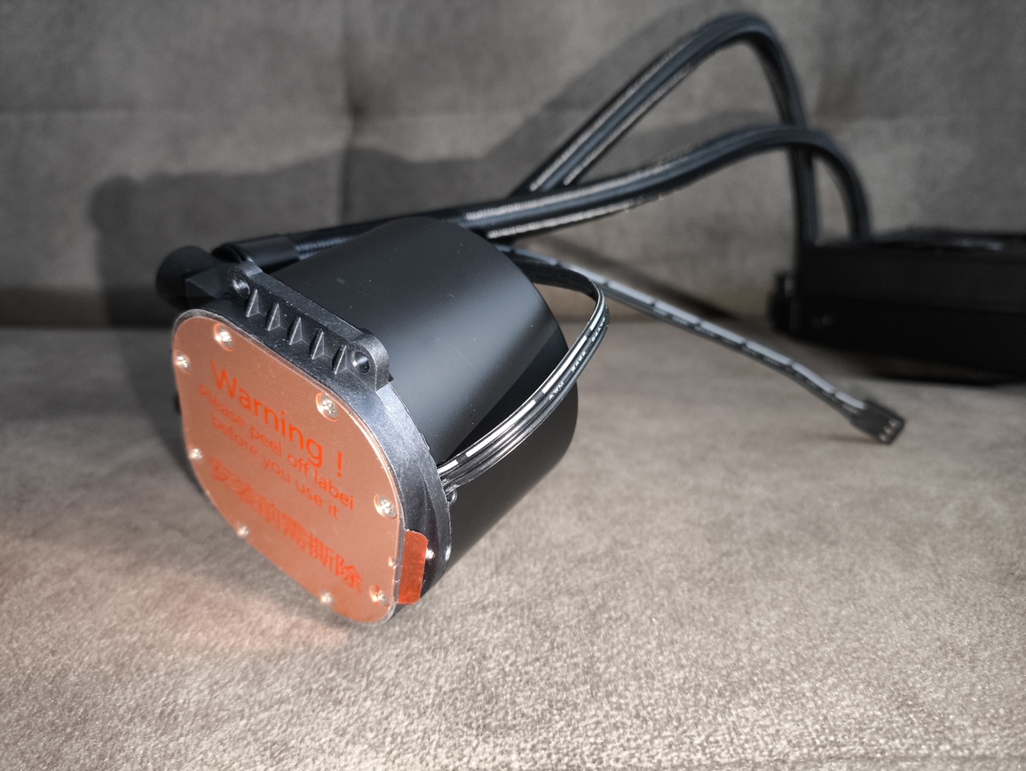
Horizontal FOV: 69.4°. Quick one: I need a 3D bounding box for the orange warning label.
[{"bbox_3d":[-0.045,0.017,0.143,0.059,0.059,0.001,30,42,21],"label":"orange warning label"}]

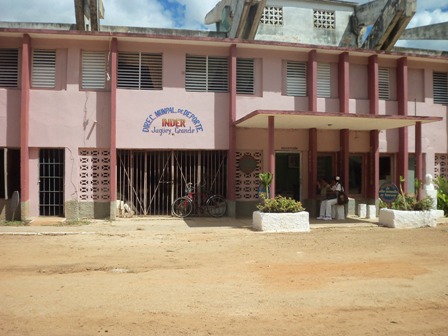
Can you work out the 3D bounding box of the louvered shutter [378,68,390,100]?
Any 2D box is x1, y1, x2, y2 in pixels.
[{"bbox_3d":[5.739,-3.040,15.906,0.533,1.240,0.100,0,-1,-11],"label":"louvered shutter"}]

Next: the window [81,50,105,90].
[{"bbox_3d":[-4.140,-3.132,13.992,0.720,1.208,0.100,0,0,-11],"label":"window"}]

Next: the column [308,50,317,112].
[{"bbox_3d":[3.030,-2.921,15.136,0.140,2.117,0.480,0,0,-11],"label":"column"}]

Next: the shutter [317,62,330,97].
[{"bbox_3d":[3.446,-3.072,15.474,0.609,1.224,0.100,0,-1,-11],"label":"shutter"}]

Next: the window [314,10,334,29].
[{"bbox_3d":[4.654,-6.836,20.303,1.050,0.867,0.150,0,-1,-11],"label":"window"}]

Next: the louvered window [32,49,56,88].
[{"bbox_3d":[-5.623,-3.101,13.768,0.695,1.230,0.100,0,-1,-11],"label":"louvered window"}]

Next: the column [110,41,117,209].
[{"bbox_3d":[-3.453,-1.454,13.848,0.150,5.174,0.400,0,-1,-11],"label":"column"}]

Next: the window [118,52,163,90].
[{"bbox_3d":[-2.709,-3.131,14.296,1.442,1.183,0.100,0,-1,-11],"label":"window"}]

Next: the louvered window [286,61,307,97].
[{"bbox_3d":[2.525,-3.106,15.311,0.733,1.235,0.100,0,0,-11],"label":"louvered window"}]

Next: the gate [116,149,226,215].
[{"bbox_3d":[-1.657,0.507,14.514,3.632,2.201,0.120,0,-1,-11],"label":"gate"}]

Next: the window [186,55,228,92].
[{"bbox_3d":[-0.553,-3.157,14.702,1.437,1.270,0.100,0,0,-11],"label":"window"}]

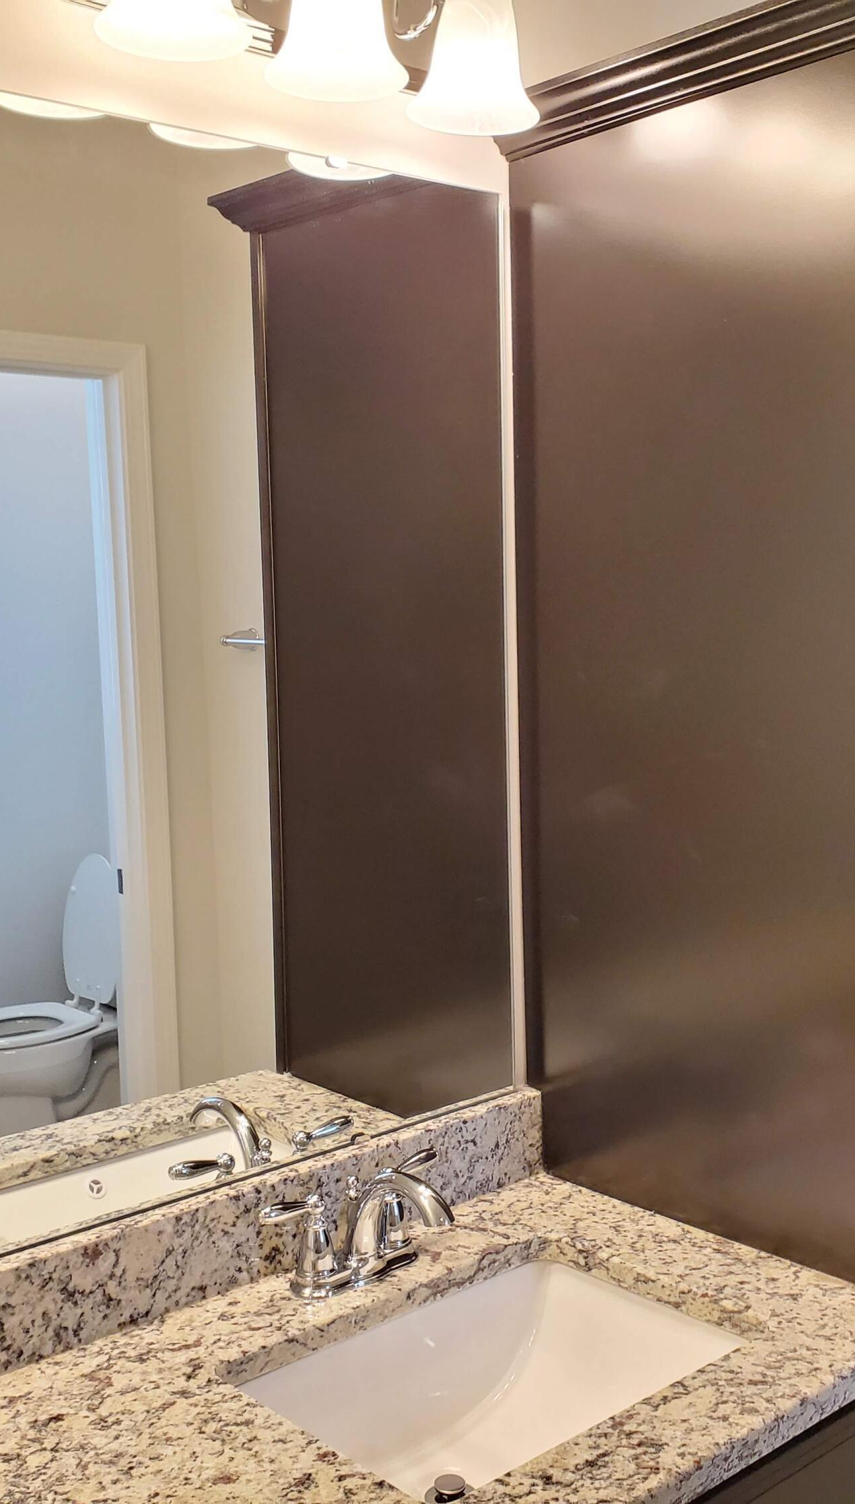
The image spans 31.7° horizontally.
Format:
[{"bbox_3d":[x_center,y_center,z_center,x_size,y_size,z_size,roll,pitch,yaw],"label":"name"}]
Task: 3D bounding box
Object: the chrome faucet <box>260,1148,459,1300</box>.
[{"bbox_3d":[-0.040,0.486,1.549,0.247,0.123,0.172,-6,7,-41],"label":"chrome faucet"}]

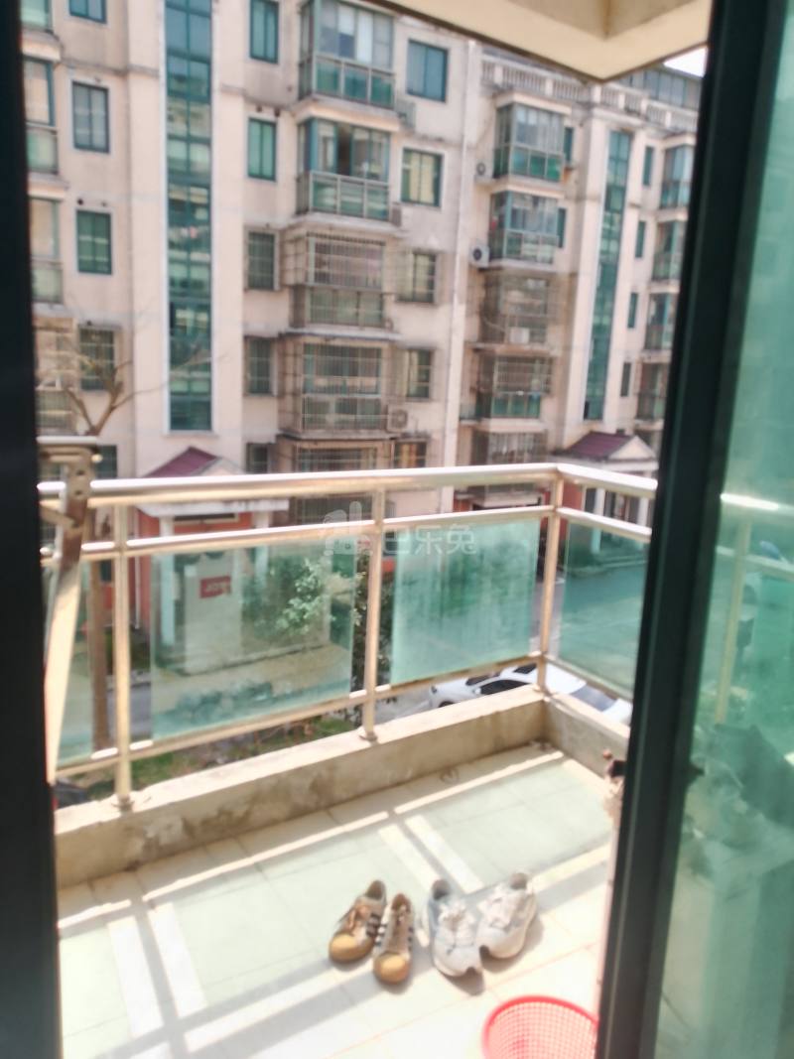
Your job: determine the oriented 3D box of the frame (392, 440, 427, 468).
[{"bbox_3d":[0.348,-2.076,26.426,1.345,1.471,0.150,-4,13,-29],"label":"frame"}]

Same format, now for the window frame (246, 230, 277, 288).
[{"bbox_3d":[-3.755,-7.466,22.889,0.795,1.545,0.150,-4,13,-30],"label":"window frame"}]

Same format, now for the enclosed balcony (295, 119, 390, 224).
[{"bbox_3d":[-1.504,-9.786,22.819,2.380,2.300,1.060,-4,13,-30],"label":"enclosed balcony"}]

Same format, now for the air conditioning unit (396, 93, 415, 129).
[{"bbox_3d":[0.110,-11.853,23.673,0.770,0.660,0.320,-4,13,-29],"label":"air conditioning unit"}]

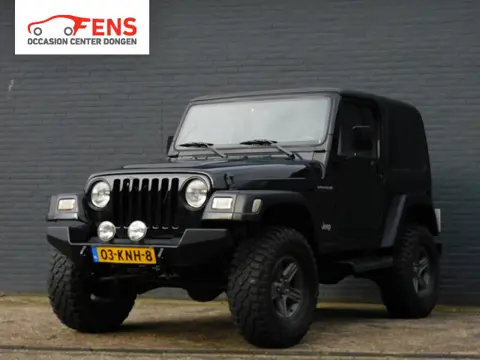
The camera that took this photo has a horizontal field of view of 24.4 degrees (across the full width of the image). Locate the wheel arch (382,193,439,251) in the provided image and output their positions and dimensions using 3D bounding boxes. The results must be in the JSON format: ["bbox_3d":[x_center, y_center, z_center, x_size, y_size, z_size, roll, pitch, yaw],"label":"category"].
[{"bbox_3d":[1.461,0.350,9.574,0.165,0.430,1.030,-1,-2,31],"label":"wheel arch"}]

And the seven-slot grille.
[{"bbox_3d":[-0.639,0.167,7.703,0.600,0.355,0.070,0,-2,31],"label":"seven-slot grille"}]

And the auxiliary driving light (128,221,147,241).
[{"bbox_3d":[-0.690,0.347,7.484,0.145,0.145,0.090,0,-2,31],"label":"auxiliary driving light"}]

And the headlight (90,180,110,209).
[{"bbox_3d":[-0.969,0.105,7.918,0.190,0.190,0.100,0,-2,31],"label":"headlight"}]

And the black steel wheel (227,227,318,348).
[{"bbox_3d":[0.233,0.716,7.516,0.270,0.810,0.810,-1,-2,31],"label":"black steel wheel"}]

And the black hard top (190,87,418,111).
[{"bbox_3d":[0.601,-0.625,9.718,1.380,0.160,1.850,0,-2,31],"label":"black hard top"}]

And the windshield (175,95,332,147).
[{"bbox_3d":[0.104,-0.448,8.902,1.370,0.471,0.080,0,-29,31],"label":"windshield"}]

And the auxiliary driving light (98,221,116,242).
[{"bbox_3d":[-0.891,0.346,7.452,0.145,0.150,0.090,-1,-2,31],"label":"auxiliary driving light"}]

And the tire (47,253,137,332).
[{"bbox_3d":[-1.093,0.736,8.313,0.270,0.810,0.810,-1,-2,31],"label":"tire"}]

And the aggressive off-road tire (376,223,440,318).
[{"bbox_3d":[1.470,0.791,9.636,0.265,0.816,0.816,0,-2,31],"label":"aggressive off-road tire"}]

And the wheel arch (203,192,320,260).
[{"bbox_3d":[0.157,0.314,7.610,0.360,0.490,1.080,-1,-2,31],"label":"wheel arch"}]

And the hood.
[{"bbox_3d":[-0.316,-0.052,8.123,1.380,0.270,1.270,-1,-2,31],"label":"hood"}]

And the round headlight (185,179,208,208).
[{"bbox_3d":[-0.276,0.099,7.495,0.190,0.190,0.100,0,-2,31],"label":"round headlight"}]

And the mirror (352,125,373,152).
[{"bbox_3d":[0.940,-0.318,8.526,0.170,0.185,0.090,-1,-2,31],"label":"mirror"}]

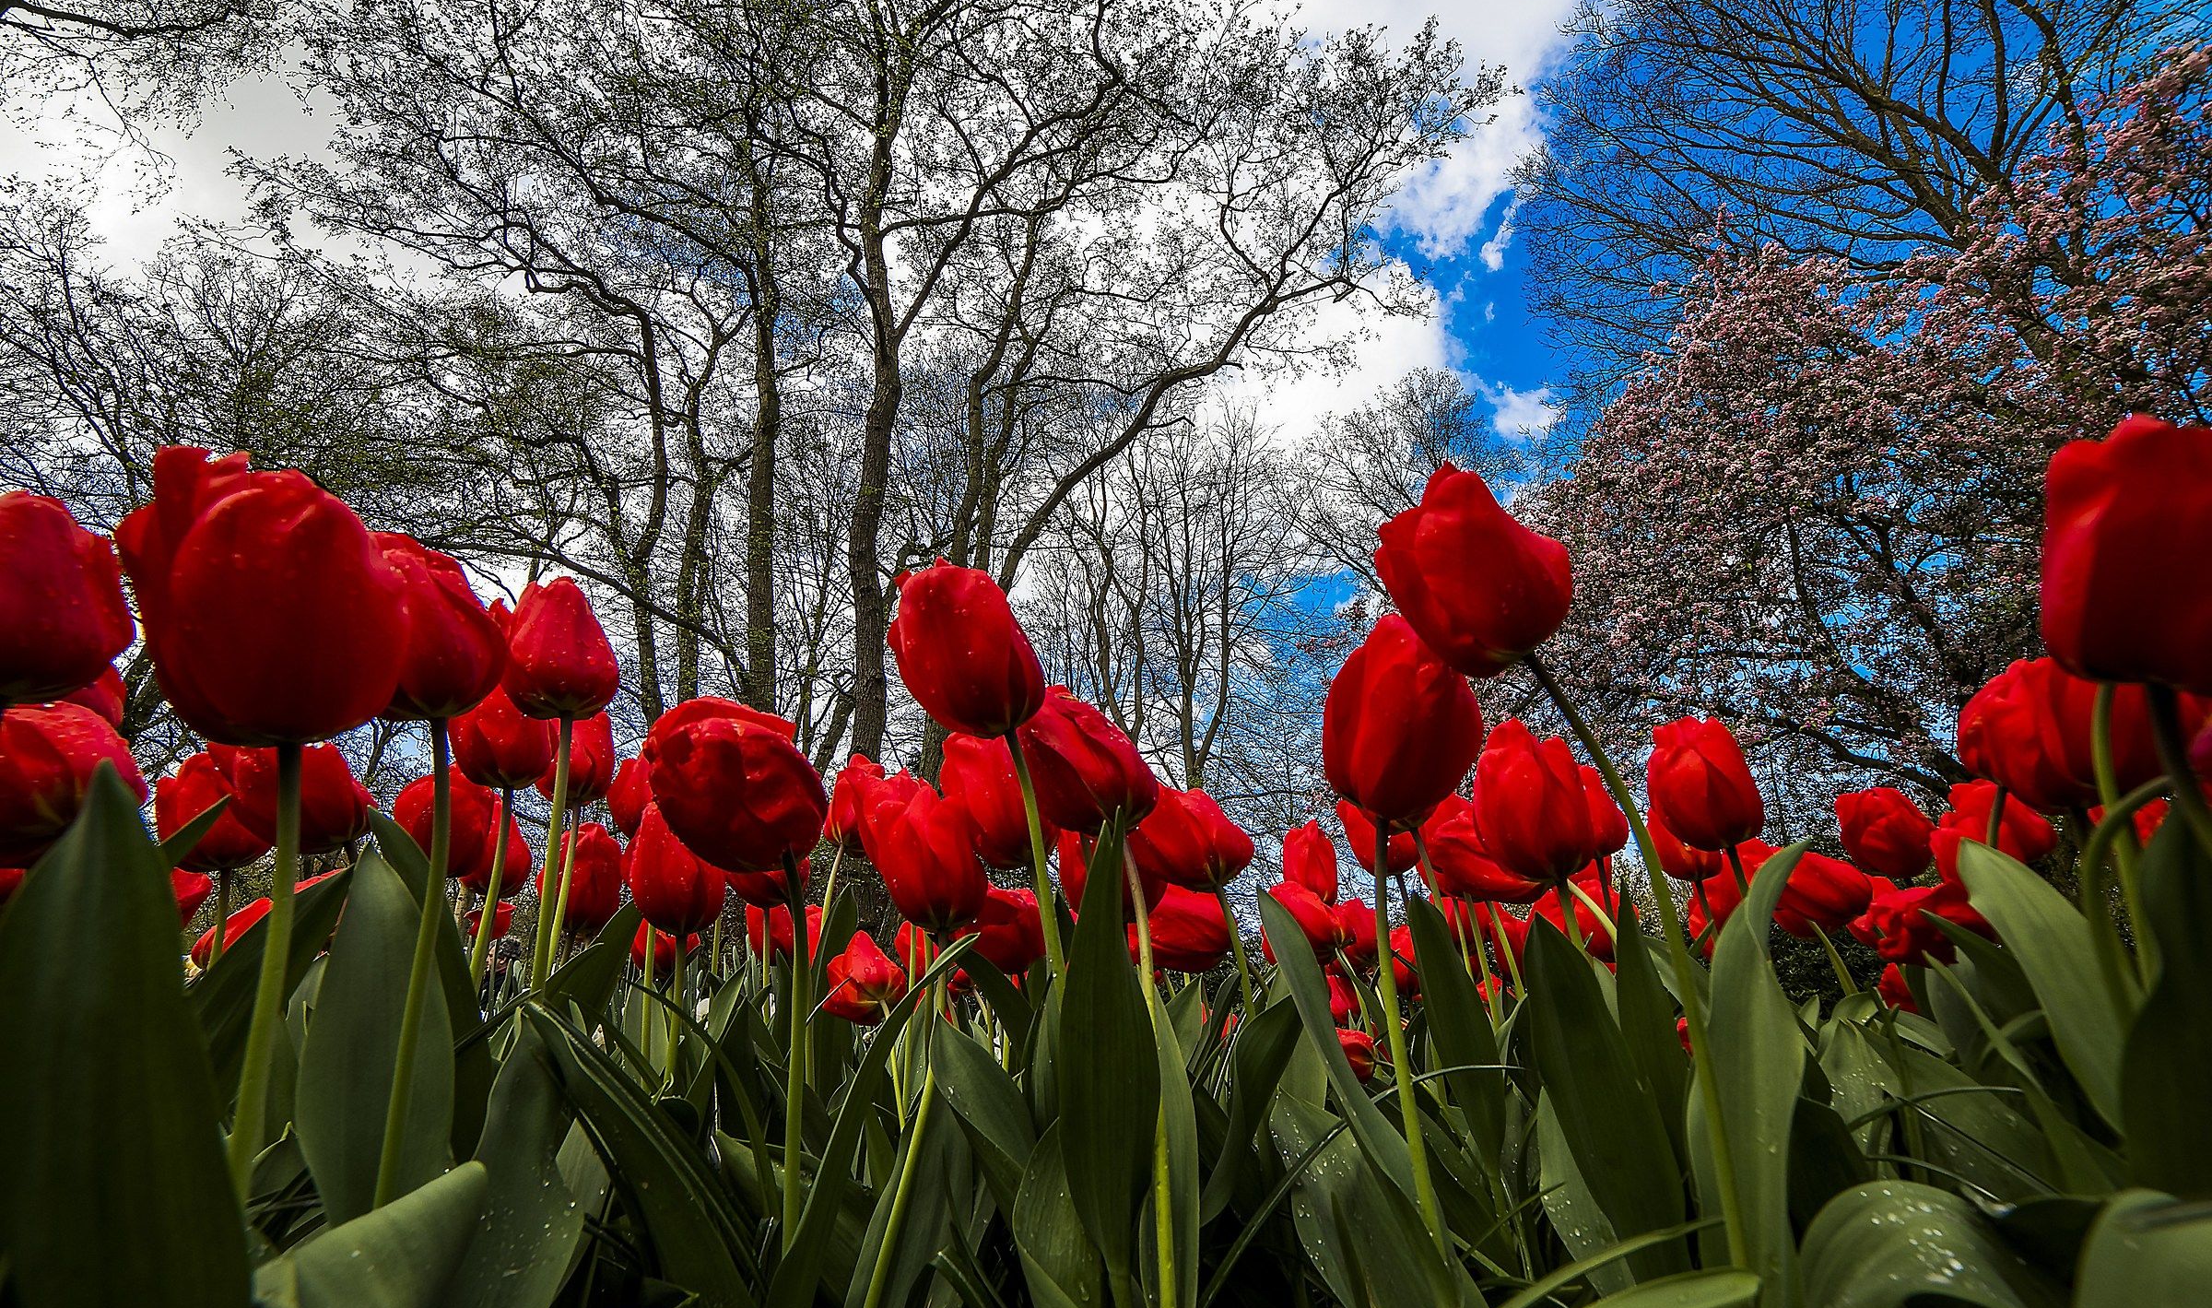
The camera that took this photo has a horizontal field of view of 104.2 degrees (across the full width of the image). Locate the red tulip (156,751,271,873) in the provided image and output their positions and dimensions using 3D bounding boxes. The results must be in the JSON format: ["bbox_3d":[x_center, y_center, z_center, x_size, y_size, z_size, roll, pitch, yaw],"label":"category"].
[{"bbox_3d":[-0.563,0.101,0.544,0.055,0.068,0.055,-20,-1,44],"label":"red tulip"}]

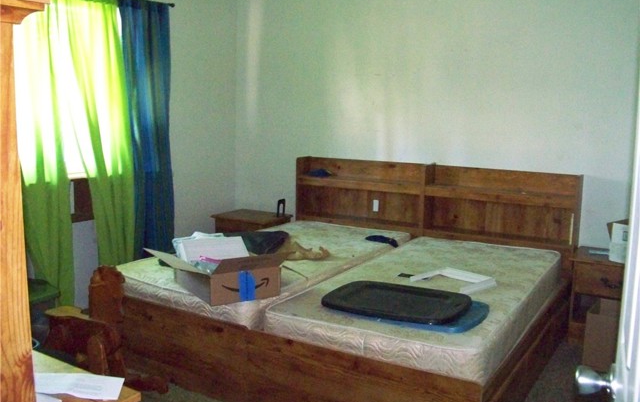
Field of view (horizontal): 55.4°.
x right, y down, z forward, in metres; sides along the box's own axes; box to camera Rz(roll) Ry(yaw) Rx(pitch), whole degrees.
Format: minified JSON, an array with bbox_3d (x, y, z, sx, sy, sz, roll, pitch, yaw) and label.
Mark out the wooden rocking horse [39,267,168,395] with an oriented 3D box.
[{"bbox_3d":[-1.111,0.607,2.926,0.820,0.630,0.280,5,10,29],"label":"wooden rocking horse"}]

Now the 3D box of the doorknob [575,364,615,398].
[{"bbox_3d":[0.509,0.333,1.130,0.072,0.063,0.063,4,10,18],"label":"doorknob"}]

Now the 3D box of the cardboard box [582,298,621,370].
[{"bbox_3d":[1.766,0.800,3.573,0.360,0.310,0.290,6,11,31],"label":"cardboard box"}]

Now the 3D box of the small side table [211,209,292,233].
[{"bbox_3d":[-0.567,0.393,5.161,0.560,0.530,0.430,6,11,31],"label":"small side table"}]

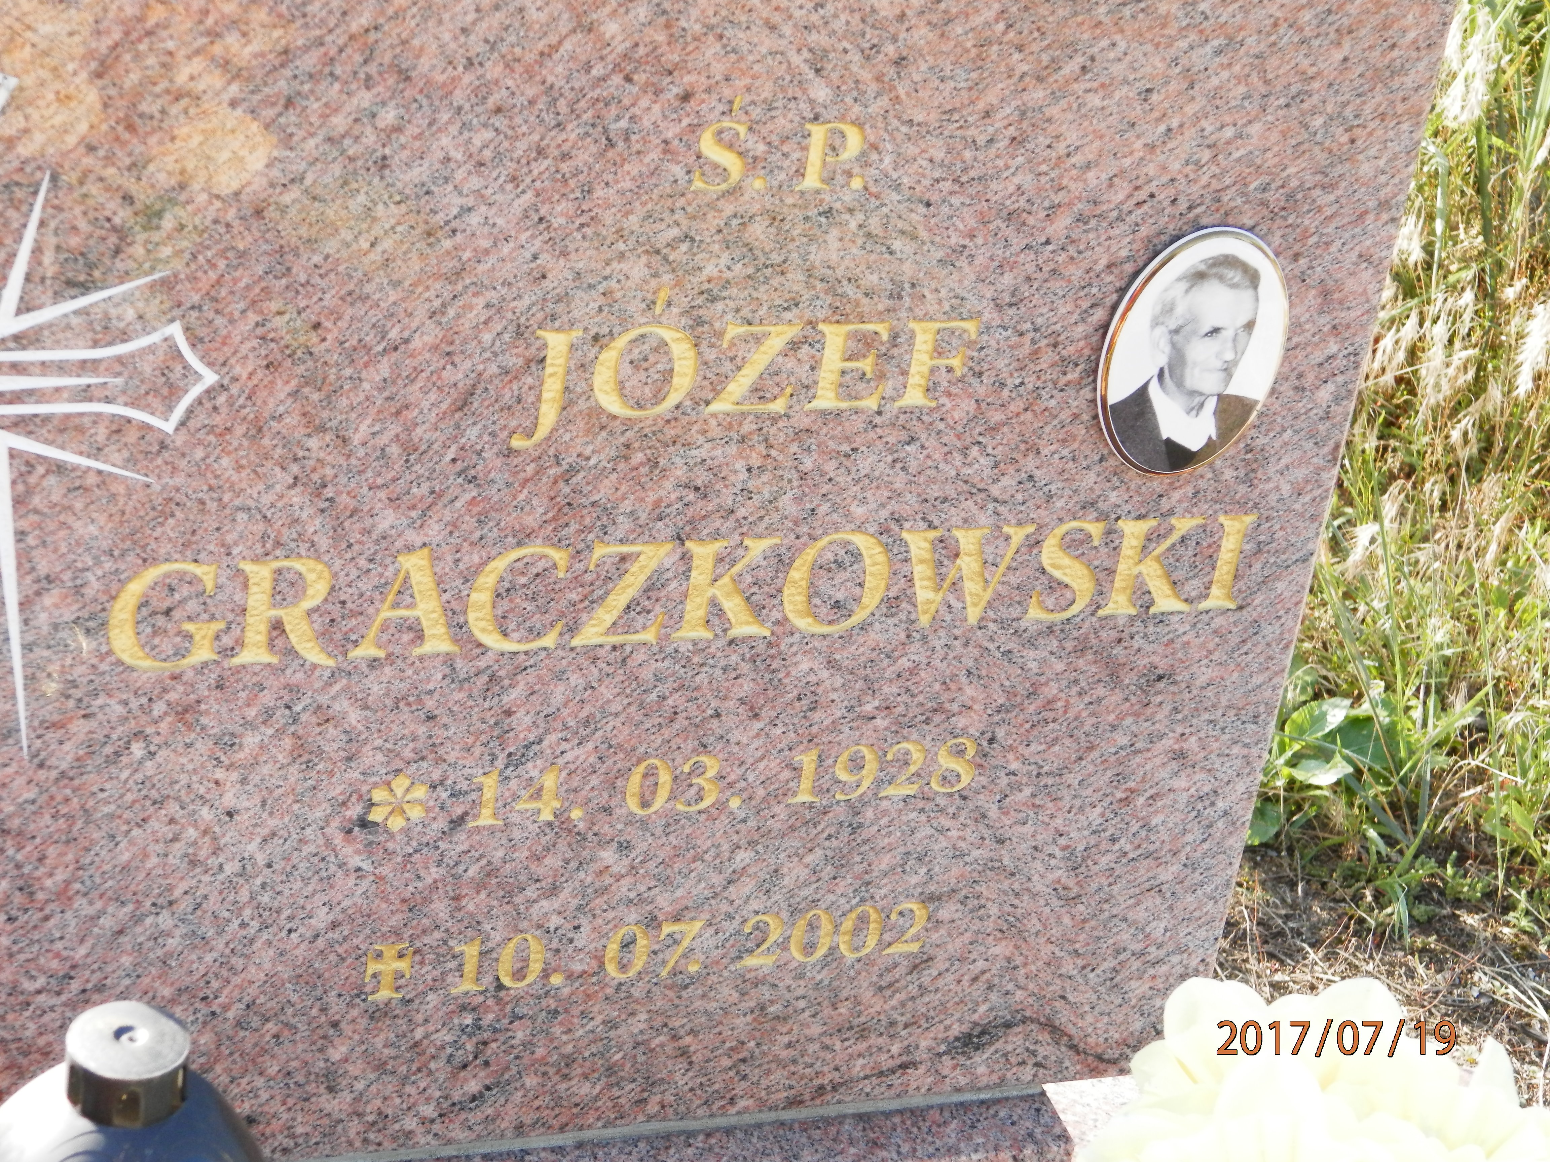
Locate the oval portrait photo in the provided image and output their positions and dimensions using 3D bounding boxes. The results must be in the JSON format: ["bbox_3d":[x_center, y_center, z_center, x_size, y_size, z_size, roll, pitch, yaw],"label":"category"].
[{"bbox_3d":[0.182,-0.099,1.593,0.090,0.120,0.011,-3,31,-22],"label":"oval portrait photo"}]

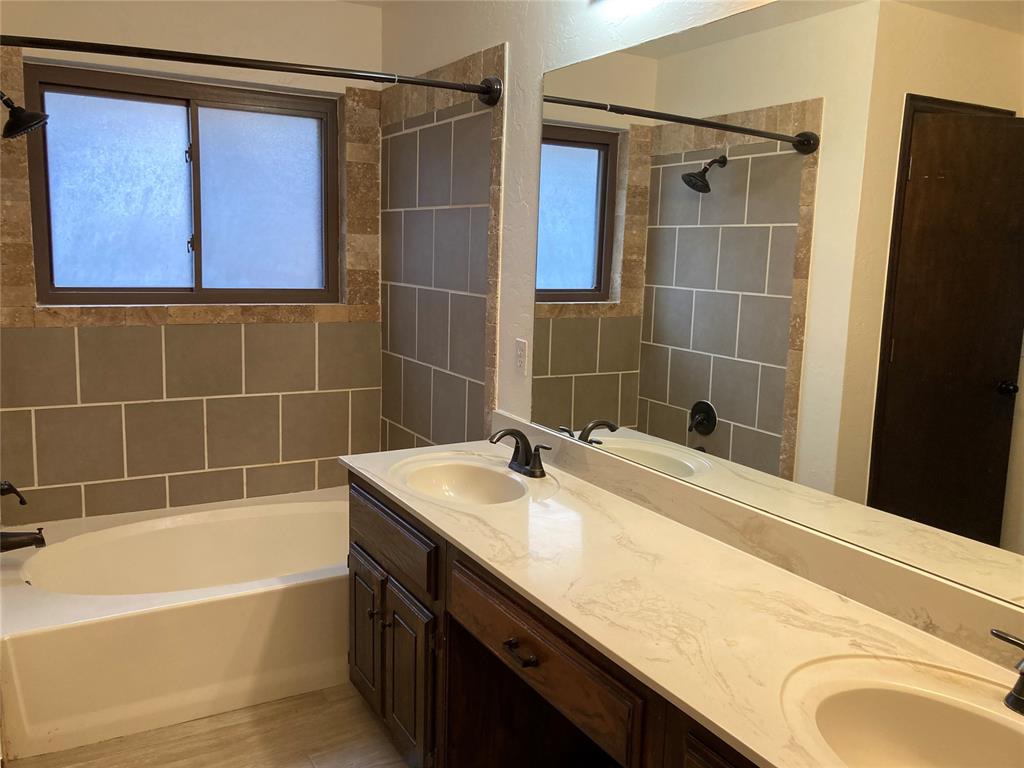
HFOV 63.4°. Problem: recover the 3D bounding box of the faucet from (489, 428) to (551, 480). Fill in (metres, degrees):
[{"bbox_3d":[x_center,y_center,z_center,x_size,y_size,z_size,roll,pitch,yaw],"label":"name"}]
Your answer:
[{"bbox_3d":[0.005,0.192,2.366,0.163,0.134,0.210,-4,11,-30],"label":"faucet"}]

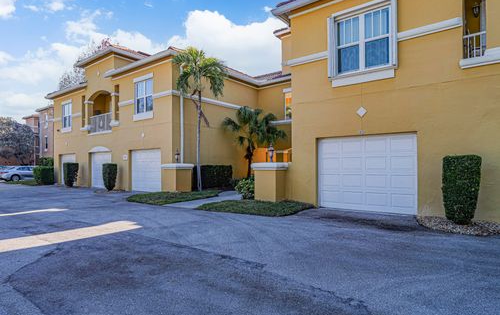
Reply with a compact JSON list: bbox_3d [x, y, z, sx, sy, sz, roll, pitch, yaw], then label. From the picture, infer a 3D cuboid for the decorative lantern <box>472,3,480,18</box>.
[{"bbox_3d":[6.045,-3.928,7.710,0.180,0.380,0.200,-1,-2,36],"label":"decorative lantern"}]

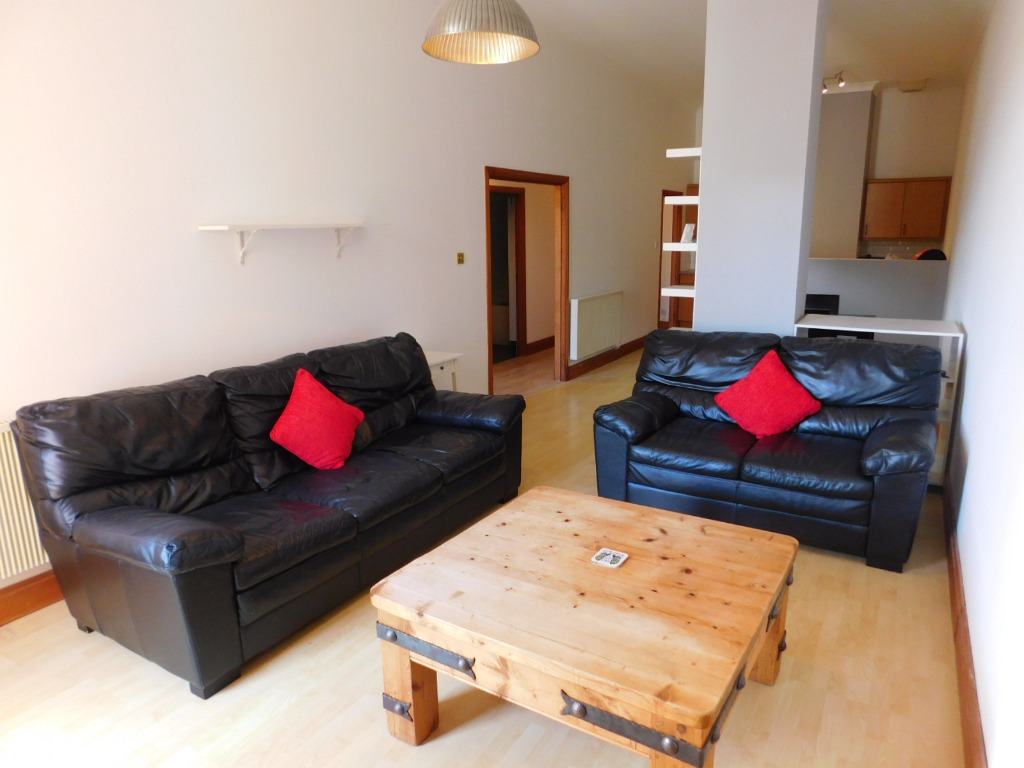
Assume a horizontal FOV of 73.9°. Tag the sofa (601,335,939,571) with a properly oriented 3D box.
[{"bbox_3d":[1.381,0.248,3.788,1.629,0.928,0.958,7,15,30],"label":"sofa"}]

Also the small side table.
[{"bbox_3d":[-0.597,0.156,4.808,0.346,0.701,0.454,7,15,30],"label":"small side table"}]

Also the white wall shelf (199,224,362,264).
[{"bbox_3d":[-1.208,-0.756,3.694,0.227,0.207,0.923,7,15,30],"label":"white wall shelf"}]

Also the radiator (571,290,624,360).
[{"bbox_3d":[0.962,-0.669,7.608,0.109,0.637,1.254,7,15,30],"label":"radiator"}]

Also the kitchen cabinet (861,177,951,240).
[{"bbox_3d":[5.154,-2.276,8.964,0.987,0.800,0.336,7,15,30],"label":"kitchen cabinet"}]

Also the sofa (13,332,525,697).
[{"bbox_3d":[-0.923,0.378,3.318,0.987,0.928,2.123,7,15,32],"label":"sofa"}]

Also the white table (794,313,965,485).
[{"bbox_3d":[2.284,0.063,4.335,0.875,0.904,0.551,7,15,31],"label":"white table"}]

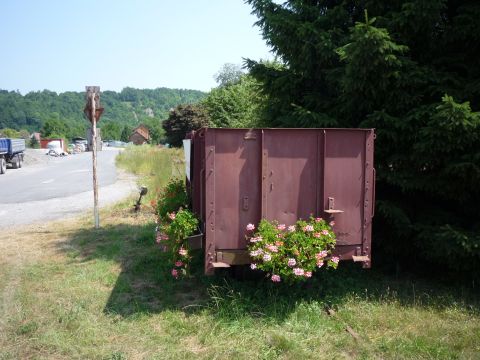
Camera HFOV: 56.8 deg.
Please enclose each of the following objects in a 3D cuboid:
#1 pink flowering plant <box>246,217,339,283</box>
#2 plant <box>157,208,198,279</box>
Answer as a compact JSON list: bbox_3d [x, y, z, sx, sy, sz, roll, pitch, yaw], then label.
[{"bbox_3d":[0.509,0.669,4.300,0.840,0.600,0.450,-1,5,-9],"label":"pink flowering plant"},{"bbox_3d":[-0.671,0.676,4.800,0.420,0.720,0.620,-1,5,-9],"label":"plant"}]

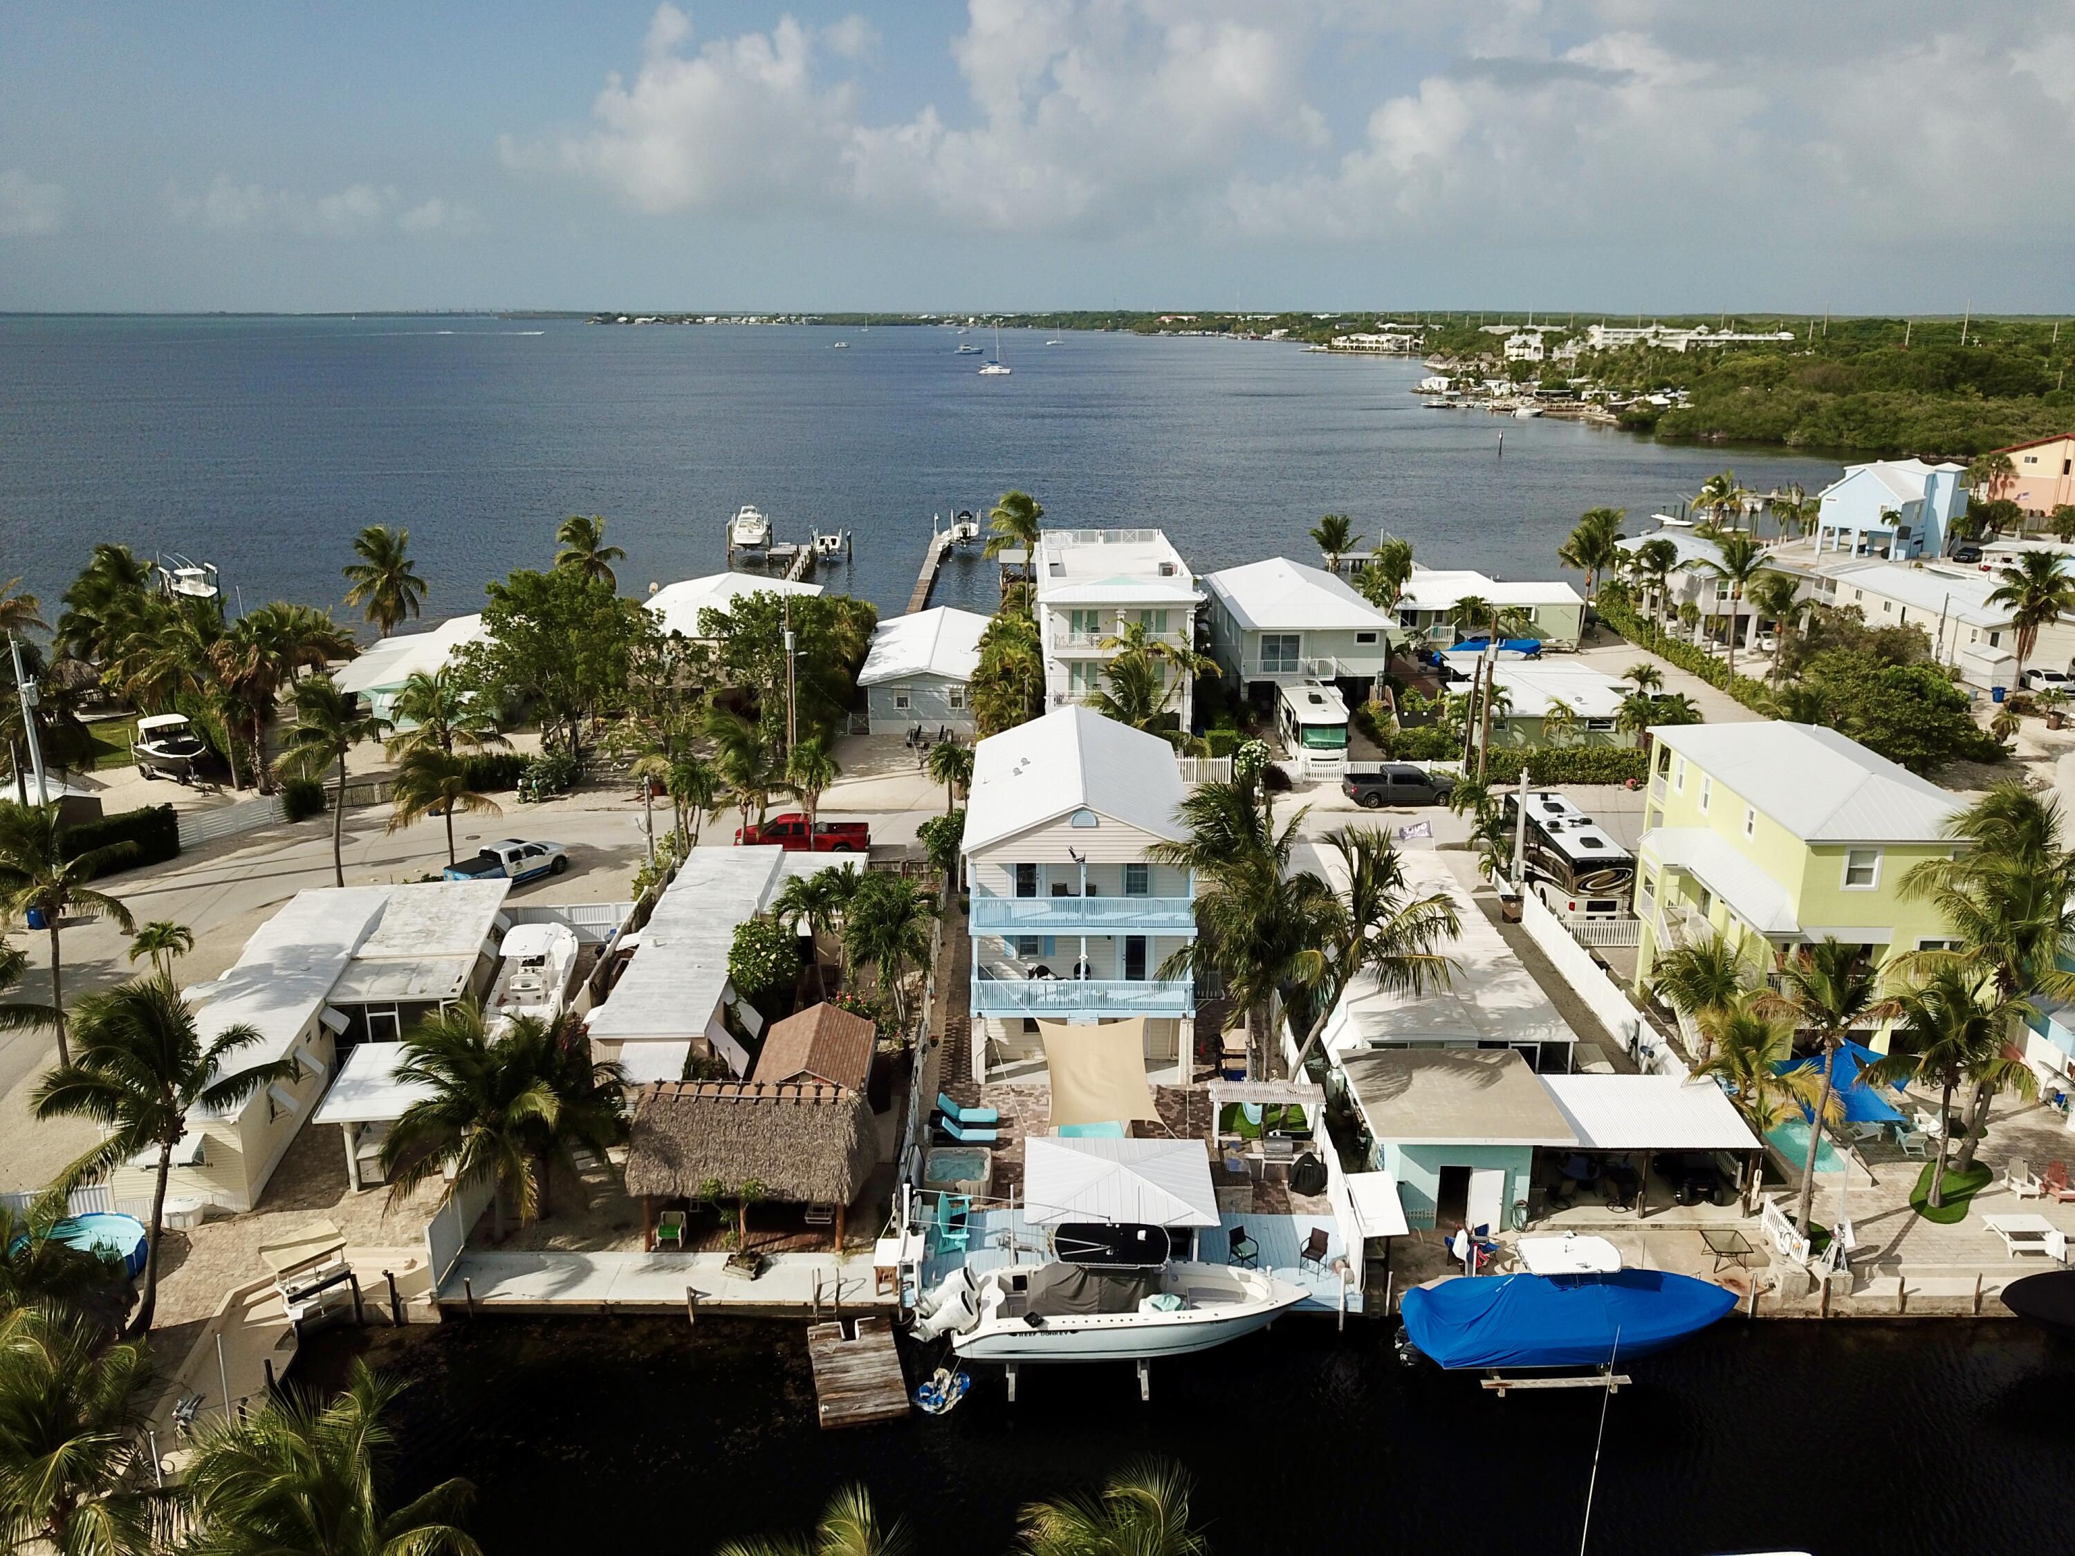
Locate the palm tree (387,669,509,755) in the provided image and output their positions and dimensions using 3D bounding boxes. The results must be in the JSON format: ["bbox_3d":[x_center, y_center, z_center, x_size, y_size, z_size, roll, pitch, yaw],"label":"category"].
[{"bbox_3d":[-32.628,-3.118,86.507,6.624,6.226,6.624,0,17,0],"label":"palm tree"}]

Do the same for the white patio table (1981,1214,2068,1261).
[{"bbox_3d":[26.600,12.418,42.242,1.700,0.760,1.450,0,17,0],"label":"white patio table"}]

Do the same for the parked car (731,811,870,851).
[{"bbox_3d":[-10.850,2.587,72.700,6.000,1.930,2.050,0,17,0],"label":"parked car"}]

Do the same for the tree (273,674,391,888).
[{"bbox_3d":[-30.738,0.313,68.647,5.158,9.925,5.158,0,17,0],"label":"tree"}]

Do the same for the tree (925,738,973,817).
[{"bbox_3d":[-4.250,0.256,76.492,2.600,4.400,2.600,0,17,0],"label":"tree"}]

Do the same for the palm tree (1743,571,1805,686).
[{"bbox_3d":[48.200,-9.391,101.892,4.400,8.300,4.400,0,17,0],"label":"palm tree"}]

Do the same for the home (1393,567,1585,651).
[{"bbox_3d":[33.600,-12.950,119.197,14.800,5.000,10.600,0,17,0],"label":"home"}]

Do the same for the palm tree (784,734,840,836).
[{"bbox_3d":[-10.100,1.508,70.426,2.600,6.900,2.600,0,17,0],"label":"palm tree"}]

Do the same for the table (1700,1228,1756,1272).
[{"bbox_3d":[19.050,13.121,43.114,1.050,0.710,1.050,0,17,0],"label":"table"}]

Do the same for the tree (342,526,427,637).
[{"bbox_3d":[-47.482,-13.411,114.136,6.134,10.056,6.134,0,17,0],"label":"tree"}]

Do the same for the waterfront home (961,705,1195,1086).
[{"bbox_3d":[1.500,3.638,57.804,7.900,10.100,13.600,0,17,0],"label":"waterfront home"}]

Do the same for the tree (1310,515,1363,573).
[{"bbox_3d":[22.700,-15.237,119.140,4.300,9.600,4.300,0,17,0],"label":"tree"}]

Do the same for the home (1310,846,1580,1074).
[{"bbox_3d":[13.792,6.947,58.242,6.419,3.200,18.355,0,17,0],"label":"home"}]

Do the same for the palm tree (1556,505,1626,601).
[{"bbox_3d":[41.942,-15.177,118.847,5.158,10.729,5.158,0,17,0],"label":"palm tree"}]

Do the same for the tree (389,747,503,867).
[{"bbox_3d":[-26.200,1.508,69.351,5.200,6.100,5.200,0,17,0],"label":"tree"}]

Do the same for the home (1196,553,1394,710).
[{"bbox_3d":[17.400,-9.648,104.872,9.400,8.400,19.800,0,17,0],"label":"home"}]

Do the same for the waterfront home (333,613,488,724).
[{"bbox_3d":[-39.500,-7.580,105.808,10.000,3.900,19.000,-3,17,-9],"label":"waterfront home"}]

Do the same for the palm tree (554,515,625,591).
[{"bbox_3d":[-33.500,-14.344,116.826,5.300,10.500,5.300,0,17,0],"label":"palm tree"}]

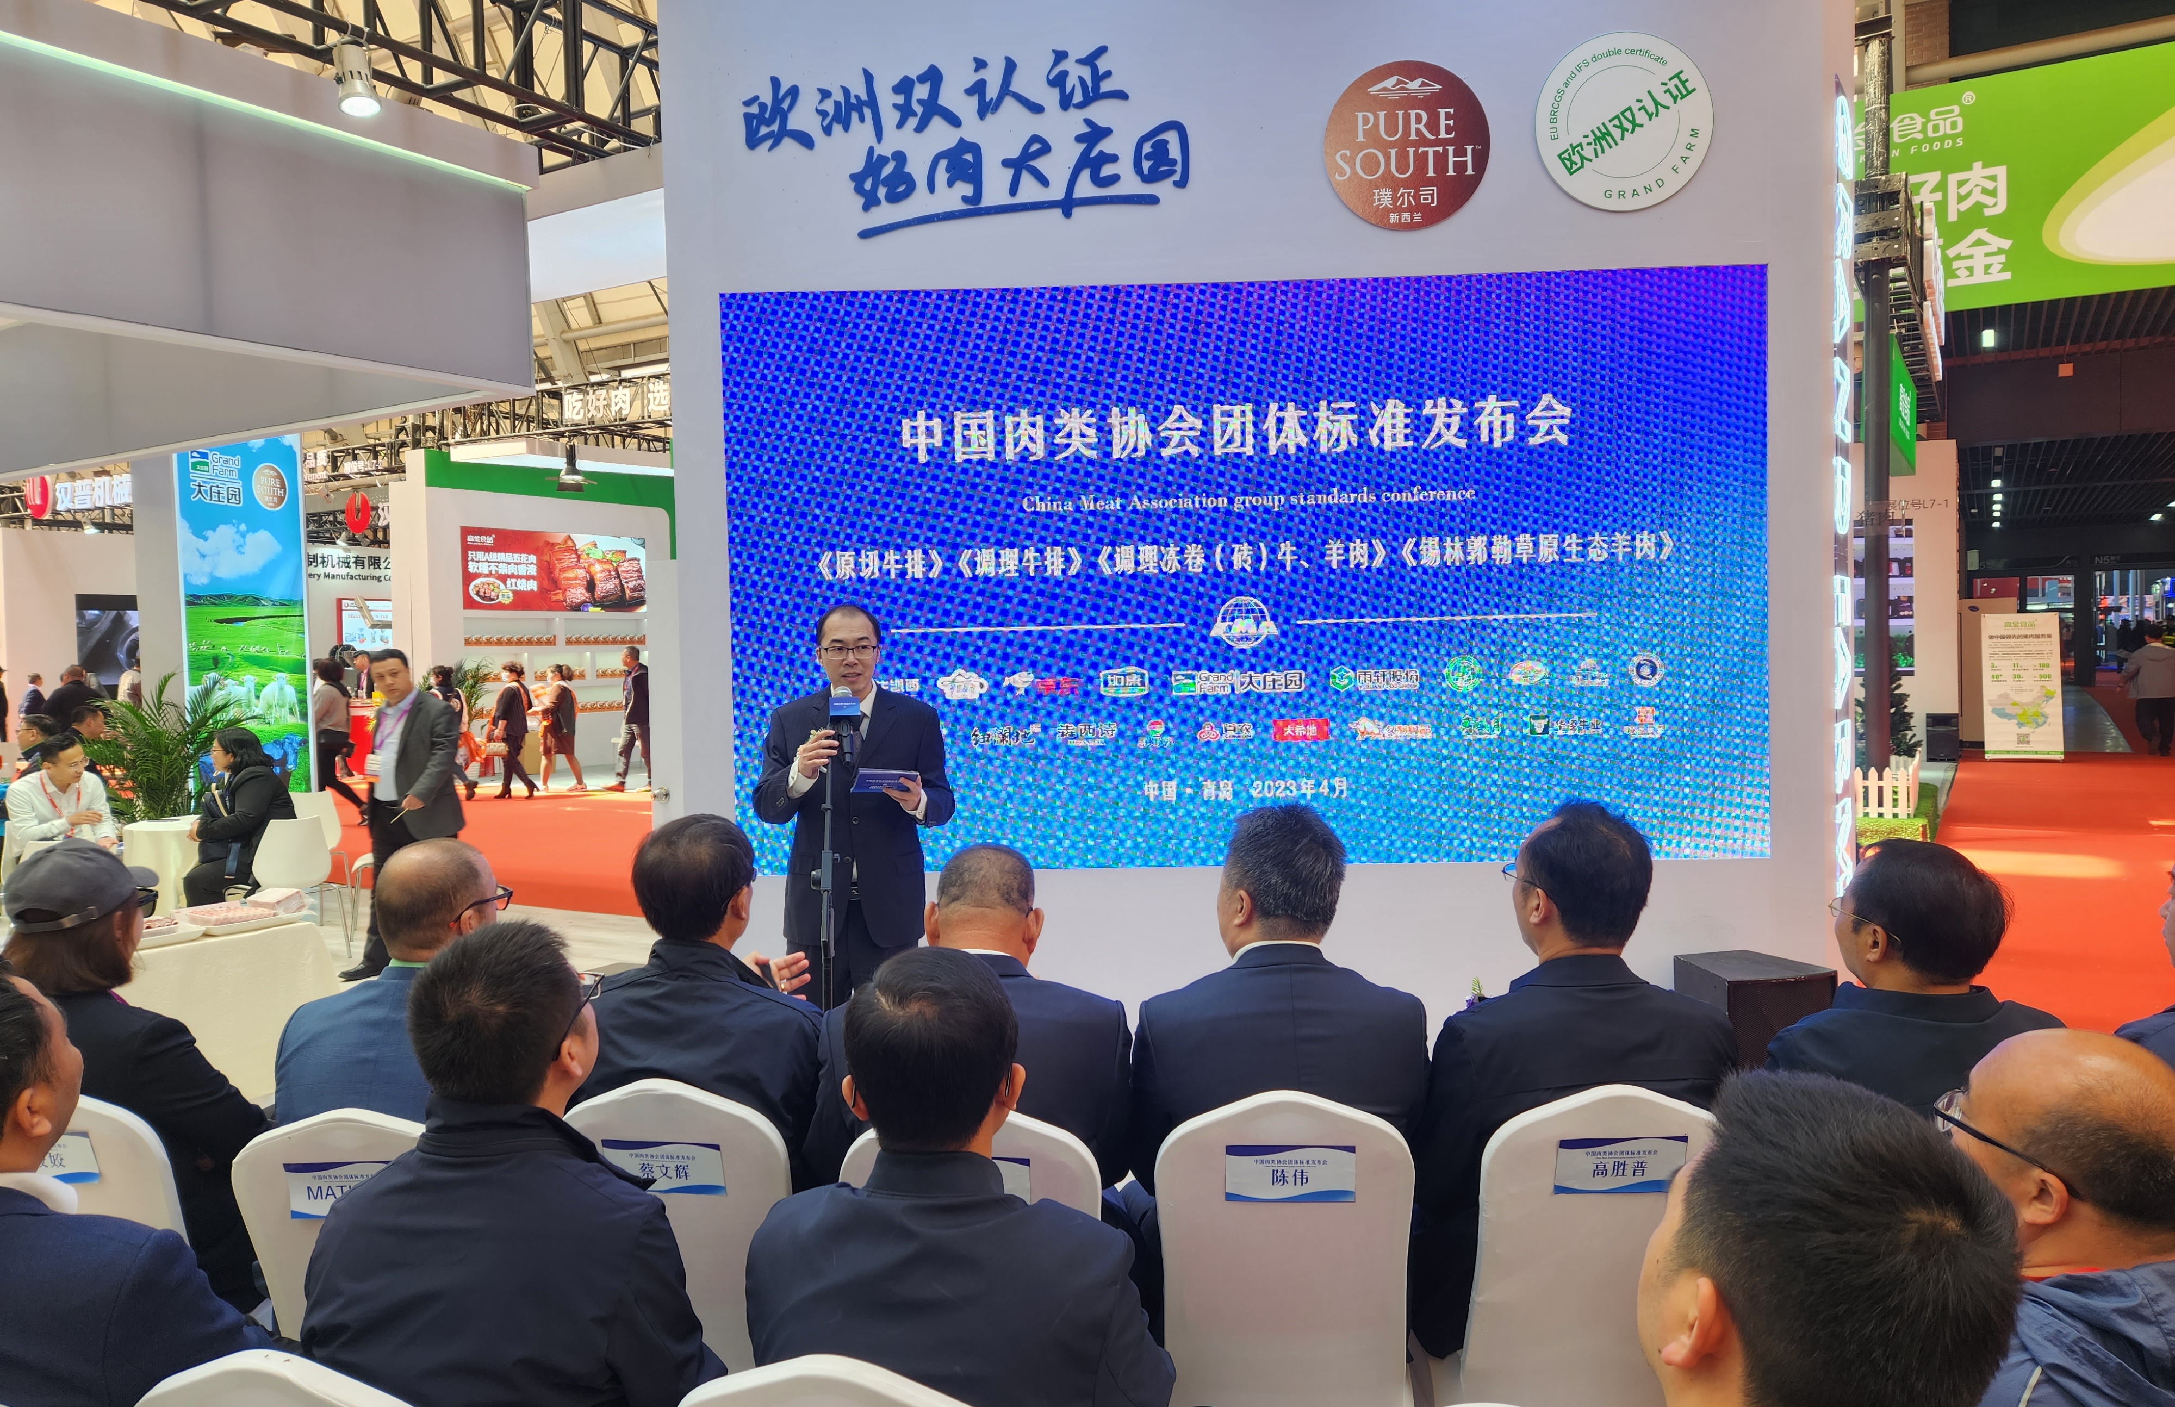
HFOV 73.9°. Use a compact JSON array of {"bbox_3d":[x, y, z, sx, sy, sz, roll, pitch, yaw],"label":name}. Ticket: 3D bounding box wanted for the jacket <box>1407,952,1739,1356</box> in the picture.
[{"bbox_3d":[0.815,0.752,2.487,0.540,0.660,0.420,-1,3,-6],"label":"jacket"}]

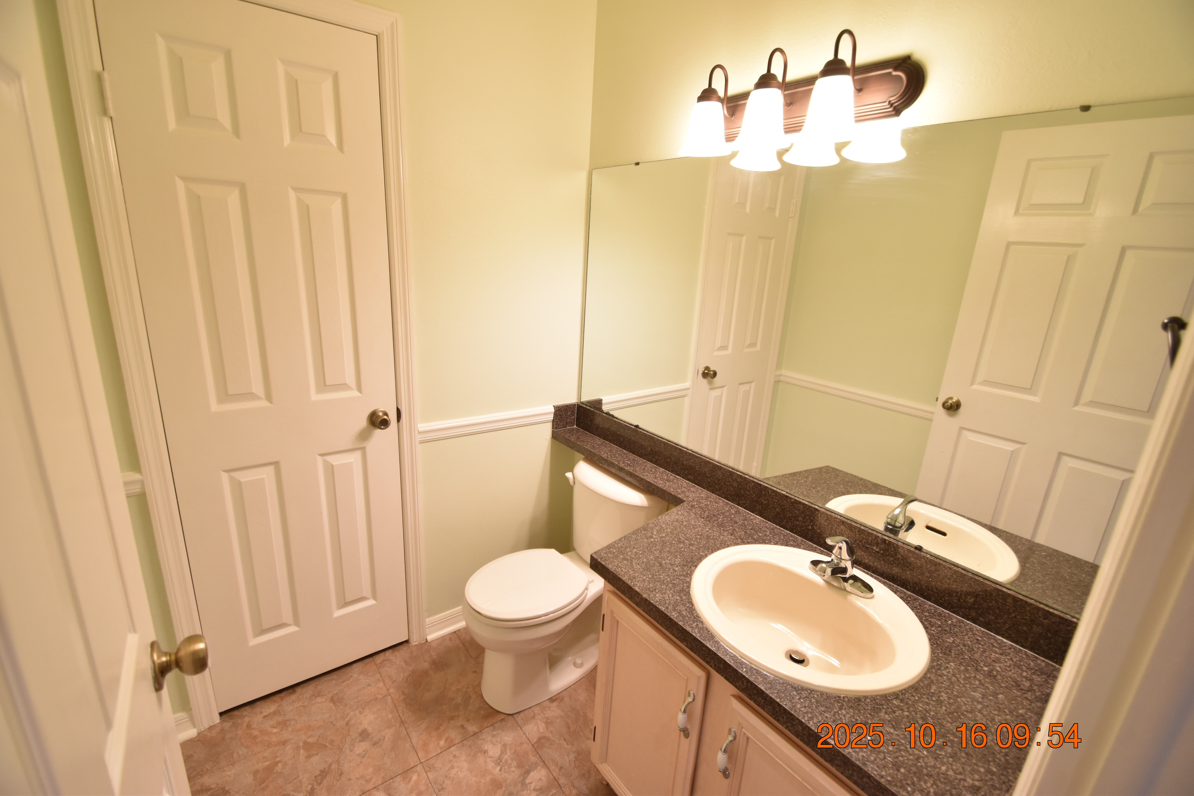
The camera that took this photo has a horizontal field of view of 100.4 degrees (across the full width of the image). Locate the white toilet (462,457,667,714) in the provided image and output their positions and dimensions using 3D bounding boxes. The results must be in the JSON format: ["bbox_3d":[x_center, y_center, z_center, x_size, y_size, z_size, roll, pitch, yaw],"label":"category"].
[{"bbox_3d":[-0.148,0.670,1.805,0.690,0.732,0.438,-9,20,-37],"label":"white toilet"}]

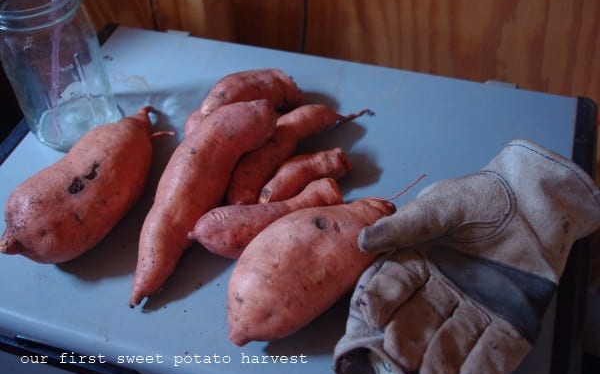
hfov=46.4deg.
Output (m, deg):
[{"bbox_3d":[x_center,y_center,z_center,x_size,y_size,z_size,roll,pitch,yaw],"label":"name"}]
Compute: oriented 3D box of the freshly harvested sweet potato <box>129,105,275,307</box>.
[{"bbox_3d":[-0.102,-0.001,0.649,0.063,0.062,0.243,20,52,21],"label":"freshly harvested sweet potato"}]

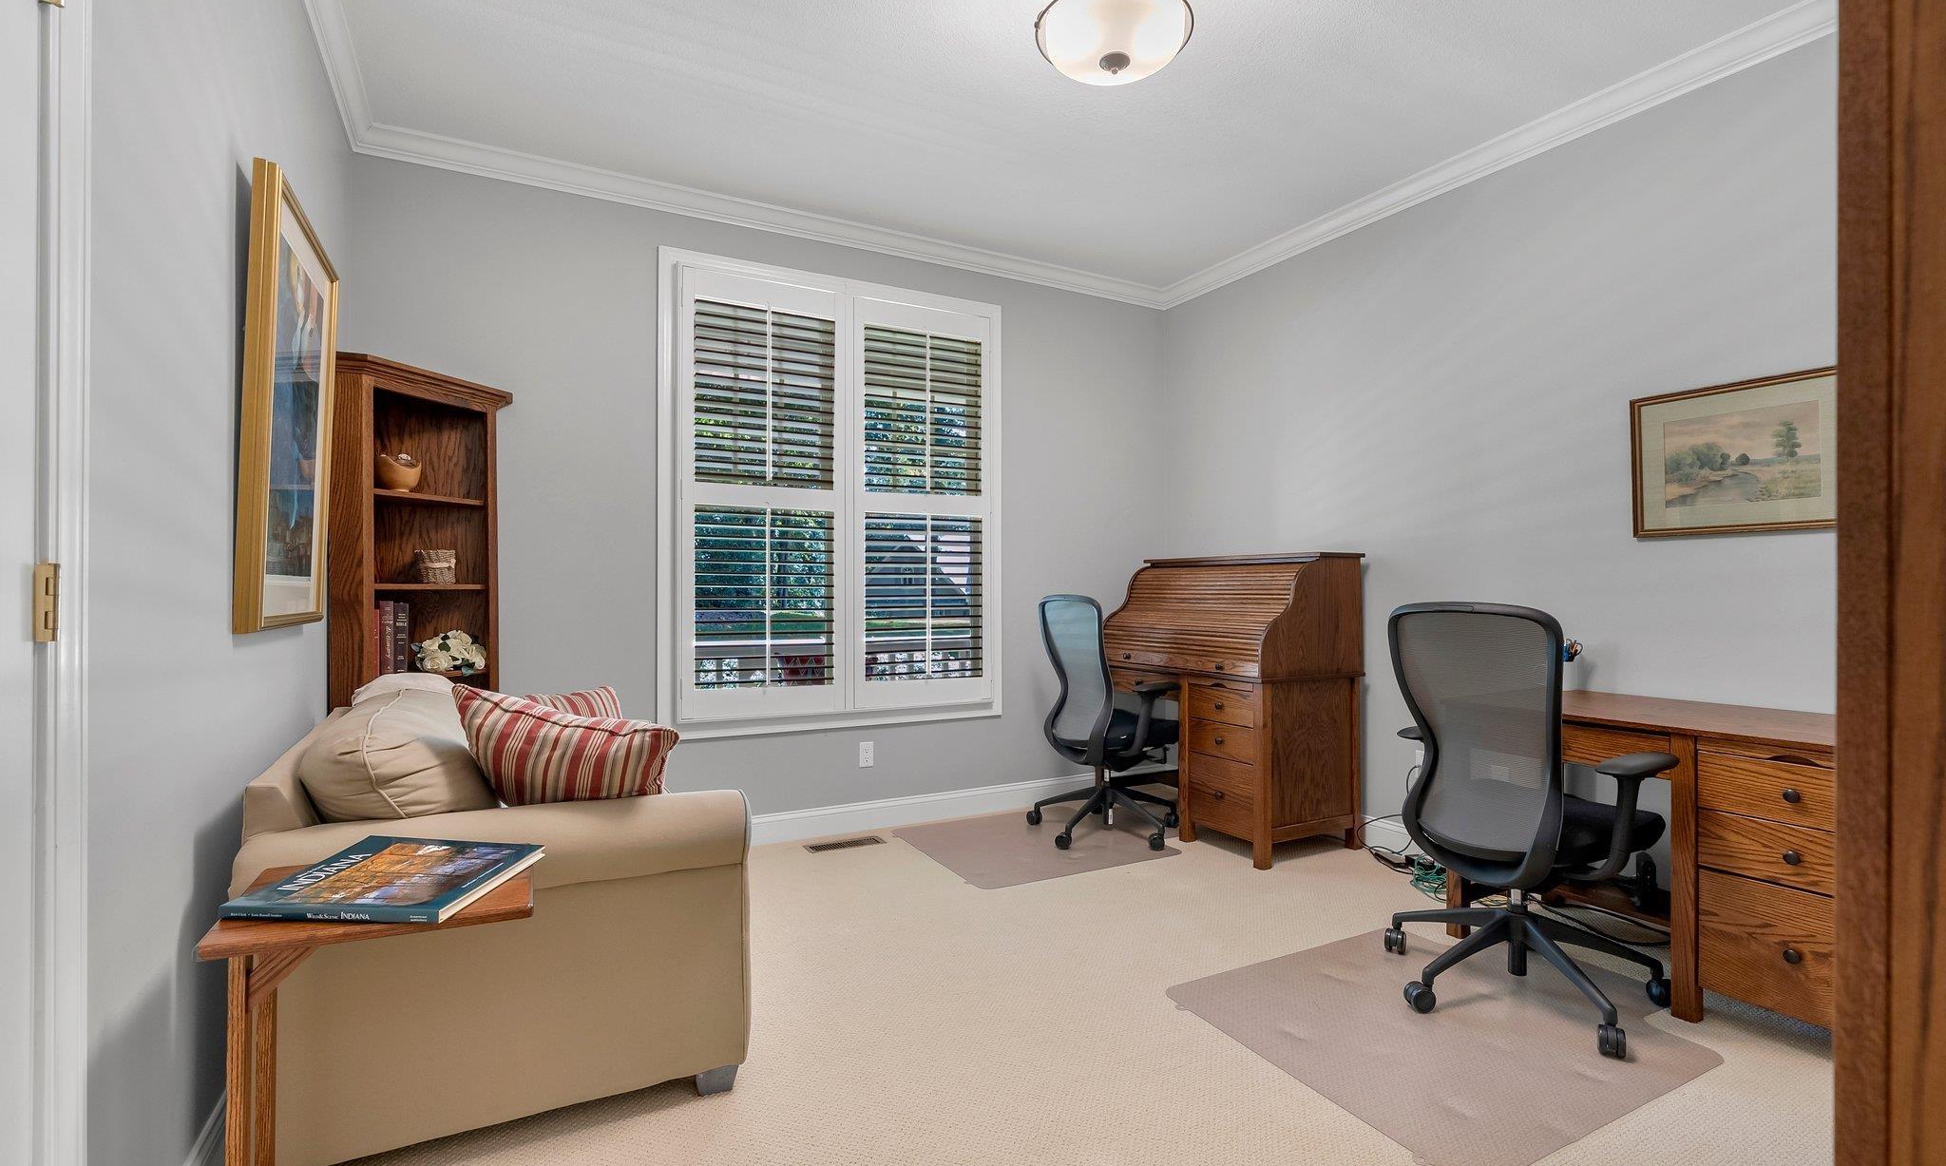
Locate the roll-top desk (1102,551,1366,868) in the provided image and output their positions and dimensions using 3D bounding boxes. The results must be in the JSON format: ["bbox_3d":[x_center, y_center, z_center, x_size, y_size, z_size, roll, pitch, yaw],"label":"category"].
[{"bbox_3d":[1.138,0.505,4.006,0.635,1.250,1.110,0,0,-29],"label":"roll-top desk"}]

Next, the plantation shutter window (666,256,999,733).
[{"bbox_3d":[-0.561,-0.362,3.900,1.580,2.000,0.100,0,0,-29],"label":"plantation shutter window"}]

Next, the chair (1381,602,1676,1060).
[{"bbox_3d":[1.465,0.587,2.367,0.670,1.080,0.680,0,0,-31],"label":"chair"}]

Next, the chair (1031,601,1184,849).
[{"bbox_3d":[0.596,0.591,3.903,0.670,1.080,0.670,0,0,-30],"label":"chair"}]

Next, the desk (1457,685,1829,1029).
[{"bbox_3d":[2.000,0.745,2.431,0.640,0.760,1.120,0,0,-29],"label":"desk"}]

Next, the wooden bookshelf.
[{"bbox_3d":[-1.980,0.219,2.978,0.430,1.833,0.710,0,0,16],"label":"wooden bookshelf"}]

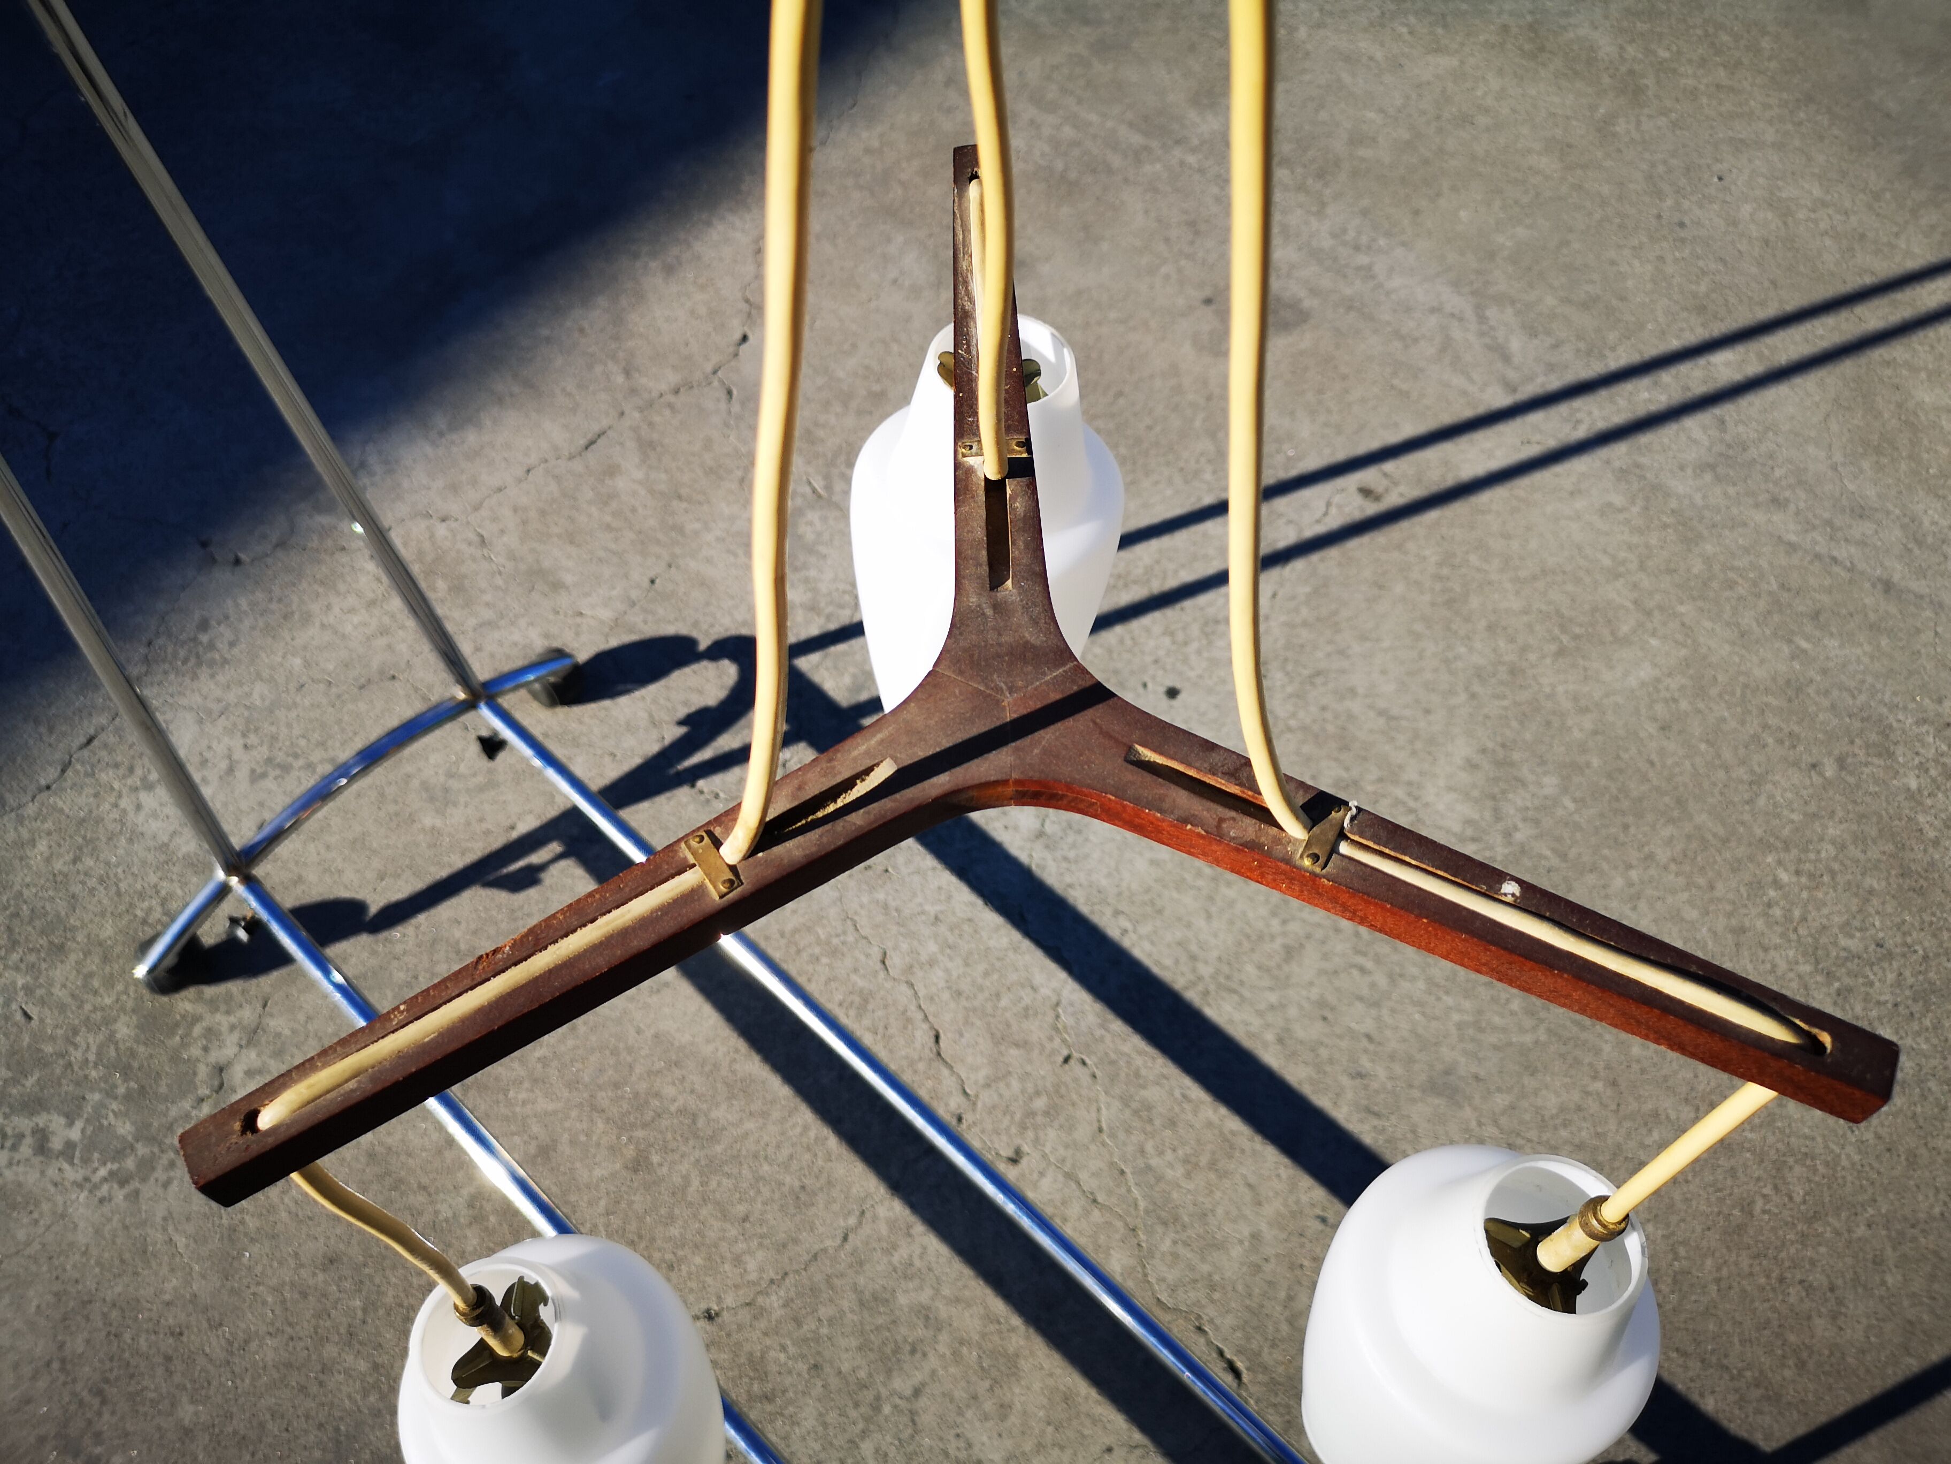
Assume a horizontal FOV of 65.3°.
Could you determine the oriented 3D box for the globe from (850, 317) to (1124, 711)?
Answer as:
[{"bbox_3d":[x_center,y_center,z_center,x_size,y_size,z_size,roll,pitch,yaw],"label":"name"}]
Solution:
[{"bbox_3d":[0.003,-0.078,0.764,0.130,0.283,0.130,6,56,0],"label":"globe"}]

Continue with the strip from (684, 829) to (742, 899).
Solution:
[{"bbox_3d":[-0.074,0.037,0.429,0.007,0.003,0.021,-29,62,-14],"label":"strip"}]

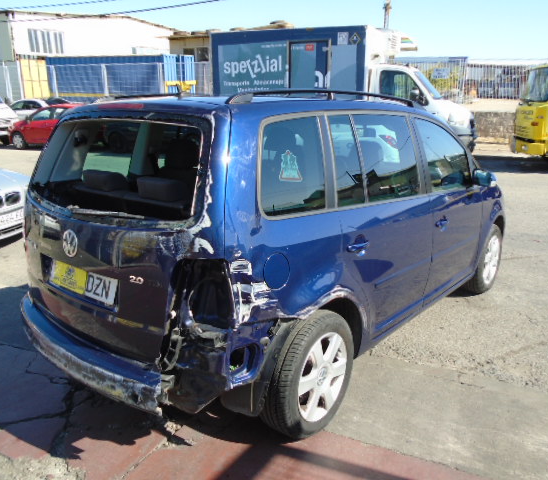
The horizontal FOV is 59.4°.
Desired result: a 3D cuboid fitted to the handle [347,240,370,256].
[{"bbox_3d":[0.394,0.039,2.241,0.048,0.055,0.195,13,19,38],"label":"handle"}]

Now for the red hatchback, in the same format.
[{"bbox_3d":[-7.000,-3.770,16.100,4.120,1.455,1.730,6,17,18],"label":"red hatchback"}]

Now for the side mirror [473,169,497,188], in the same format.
[{"bbox_3d":[1.475,-0.431,3.370,0.195,0.145,0.115,13,19,38],"label":"side mirror"}]

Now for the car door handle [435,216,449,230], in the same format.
[{"bbox_3d":[1.054,-0.103,3.027,0.048,0.055,0.195,13,19,38],"label":"car door handle"}]

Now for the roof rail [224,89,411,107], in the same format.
[{"bbox_3d":[0.368,-0.738,2.549,0.070,0.100,1.770,13,19,38],"label":"roof rail"}]

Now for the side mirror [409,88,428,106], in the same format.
[{"bbox_3d":[3.451,-3.379,11.400,0.250,0.380,0.280,7,17,21],"label":"side mirror"}]

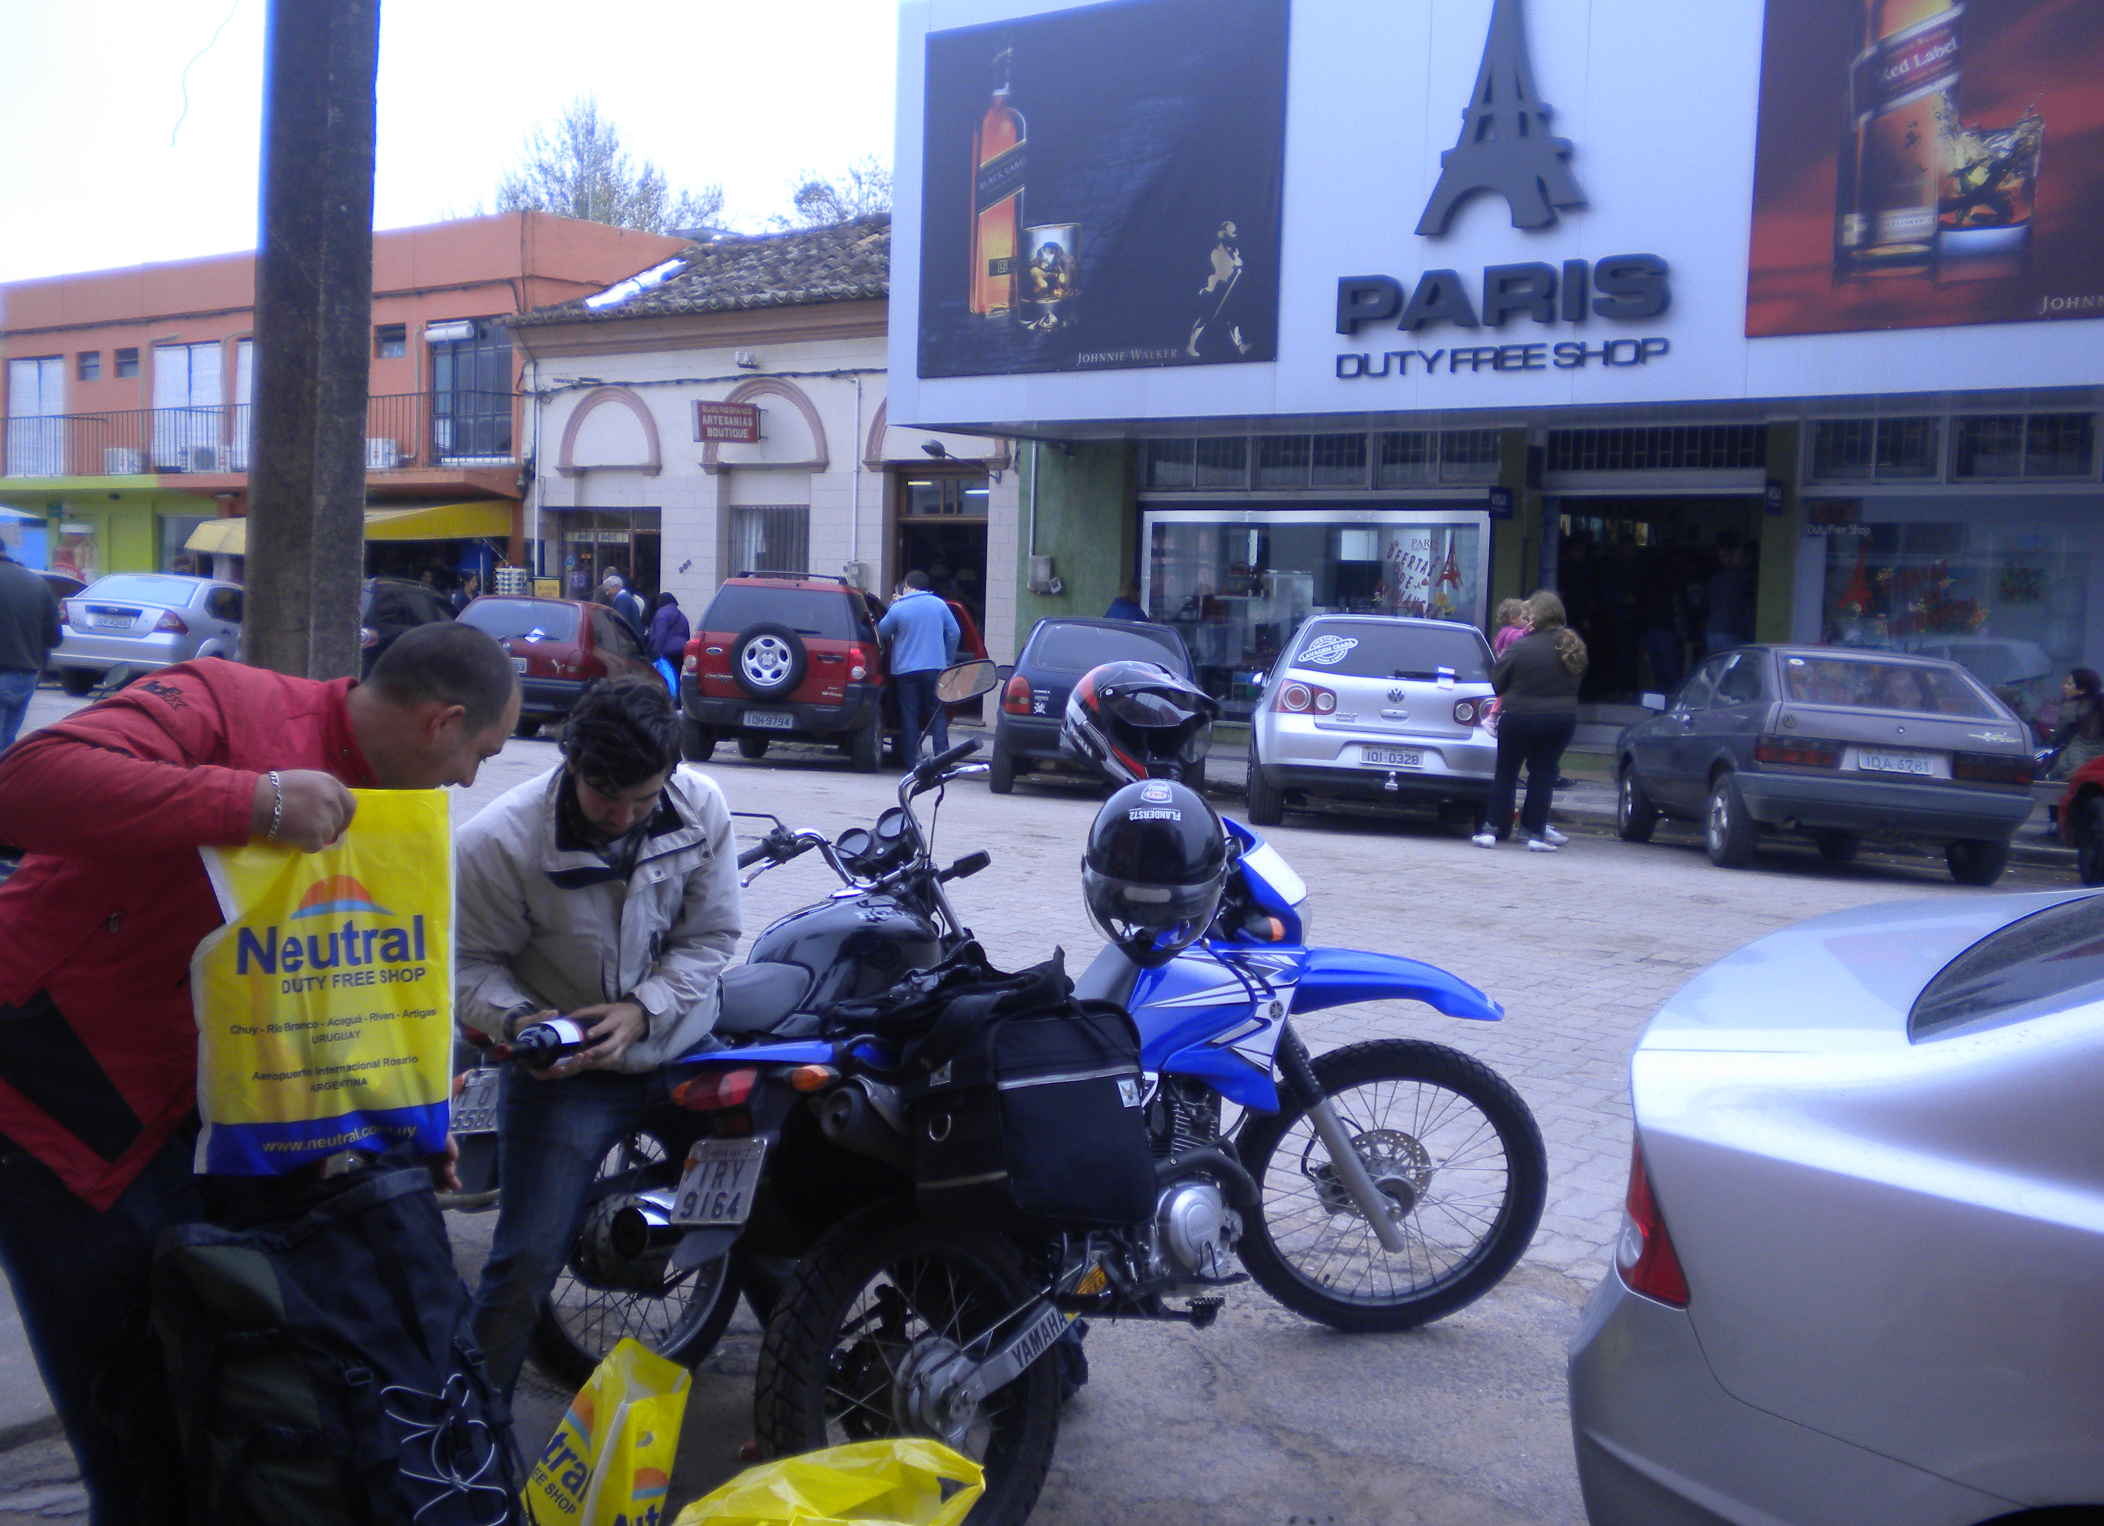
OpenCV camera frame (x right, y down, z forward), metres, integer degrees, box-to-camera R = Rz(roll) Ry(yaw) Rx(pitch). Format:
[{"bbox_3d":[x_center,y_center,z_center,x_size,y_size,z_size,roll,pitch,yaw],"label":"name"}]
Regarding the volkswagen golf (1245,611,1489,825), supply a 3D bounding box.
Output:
[{"bbox_3d":[2.312,-0.274,15.340,1.735,1.457,4.200,4,1,5],"label":"volkswagen golf"}]

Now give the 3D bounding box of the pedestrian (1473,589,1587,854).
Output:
[{"bbox_3d":[3.039,-0.281,13.396,0.530,1.609,0.450,-2,5,-37],"label":"pedestrian"}]

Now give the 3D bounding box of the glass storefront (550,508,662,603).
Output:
[{"bbox_3d":[-5.991,-2.108,28.256,2.342,2.538,0.300,5,6,38],"label":"glass storefront"}]

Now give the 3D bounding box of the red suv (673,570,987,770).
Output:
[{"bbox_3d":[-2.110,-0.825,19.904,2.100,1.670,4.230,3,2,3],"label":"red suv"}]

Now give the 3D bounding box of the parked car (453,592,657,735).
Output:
[{"bbox_3d":[-4.967,-0.947,21.882,1.650,1.420,3.820,3,2,1],"label":"parked car"}]

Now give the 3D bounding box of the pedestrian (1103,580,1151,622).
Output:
[{"bbox_3d":[0.817,-1.087,23.068,0.340,1.760,0.500,-3,6,-45],"label":"pedestrian"}]

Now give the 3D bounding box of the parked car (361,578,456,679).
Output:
[{"bbox_3d":[-7.769,-1.261,24.016,1.680,1.490,3.900,3,2,4],"label":"parked car"}]

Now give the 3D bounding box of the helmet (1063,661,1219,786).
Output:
[{"bbox_3d":[0.195,-0.078,4.720,0.350,0.265,0.250,32,19,28],"label":"helmet"}]

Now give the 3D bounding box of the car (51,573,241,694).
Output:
[{"bbox_3d":[-10.702,-1.523,26.166,1.690,1.470,4.200,3,2,-4],"label":"car"}]

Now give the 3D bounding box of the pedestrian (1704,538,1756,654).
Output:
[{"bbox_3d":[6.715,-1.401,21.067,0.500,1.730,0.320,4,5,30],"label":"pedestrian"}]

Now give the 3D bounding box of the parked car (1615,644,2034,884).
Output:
[{"bbox_3d":[4.712,-0.057,13.472,1.600,1.375,3.810,4,1,3],"label":"parked car"}]

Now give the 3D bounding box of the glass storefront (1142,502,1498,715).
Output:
[{"bbox_3d":[2.573,-1.465,21.440,4.053,2.160,0.200,5,6,38],"label":"glass storefront"}]

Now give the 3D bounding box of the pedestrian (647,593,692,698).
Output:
[{"bbox_3d":[-4.896,-1.377,27.060,0.420,1.570,0.500,5,5,35],"label":"pedestrian"}]

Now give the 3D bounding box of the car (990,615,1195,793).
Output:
[{"bbox_3d":[0.417,-0.466,17.383,1.610,1.410,3.730,3,1,2],"label":"car"}]

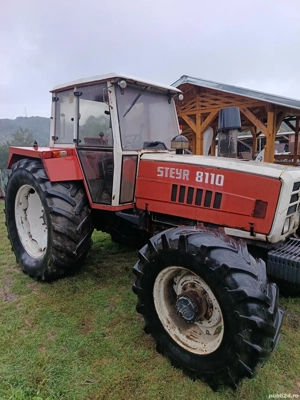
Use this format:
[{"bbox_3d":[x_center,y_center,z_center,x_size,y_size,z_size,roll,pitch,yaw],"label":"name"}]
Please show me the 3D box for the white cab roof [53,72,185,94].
[{"bbox_3d":[-0.408,-1.495,3.750,1.380,0.110,1.330,12,17,42],"label":"white cab roof"}]

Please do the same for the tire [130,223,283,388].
[{"bbox_3d":[0.425,0.880,2.420,0.450,1.330,1.330,-12,17,-43],"label":"tire"}]

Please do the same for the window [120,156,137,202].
[{"bbox_3d":[-0.239,-0.229,3.164,0.215,0.570,0.030,-8,22,-36],"label":"window"}]

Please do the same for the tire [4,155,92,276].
[{"bbox_3d":[-1.495,0.278,3.930,1.710,1.710,0.500,11,17,42],"label":"tire"}]

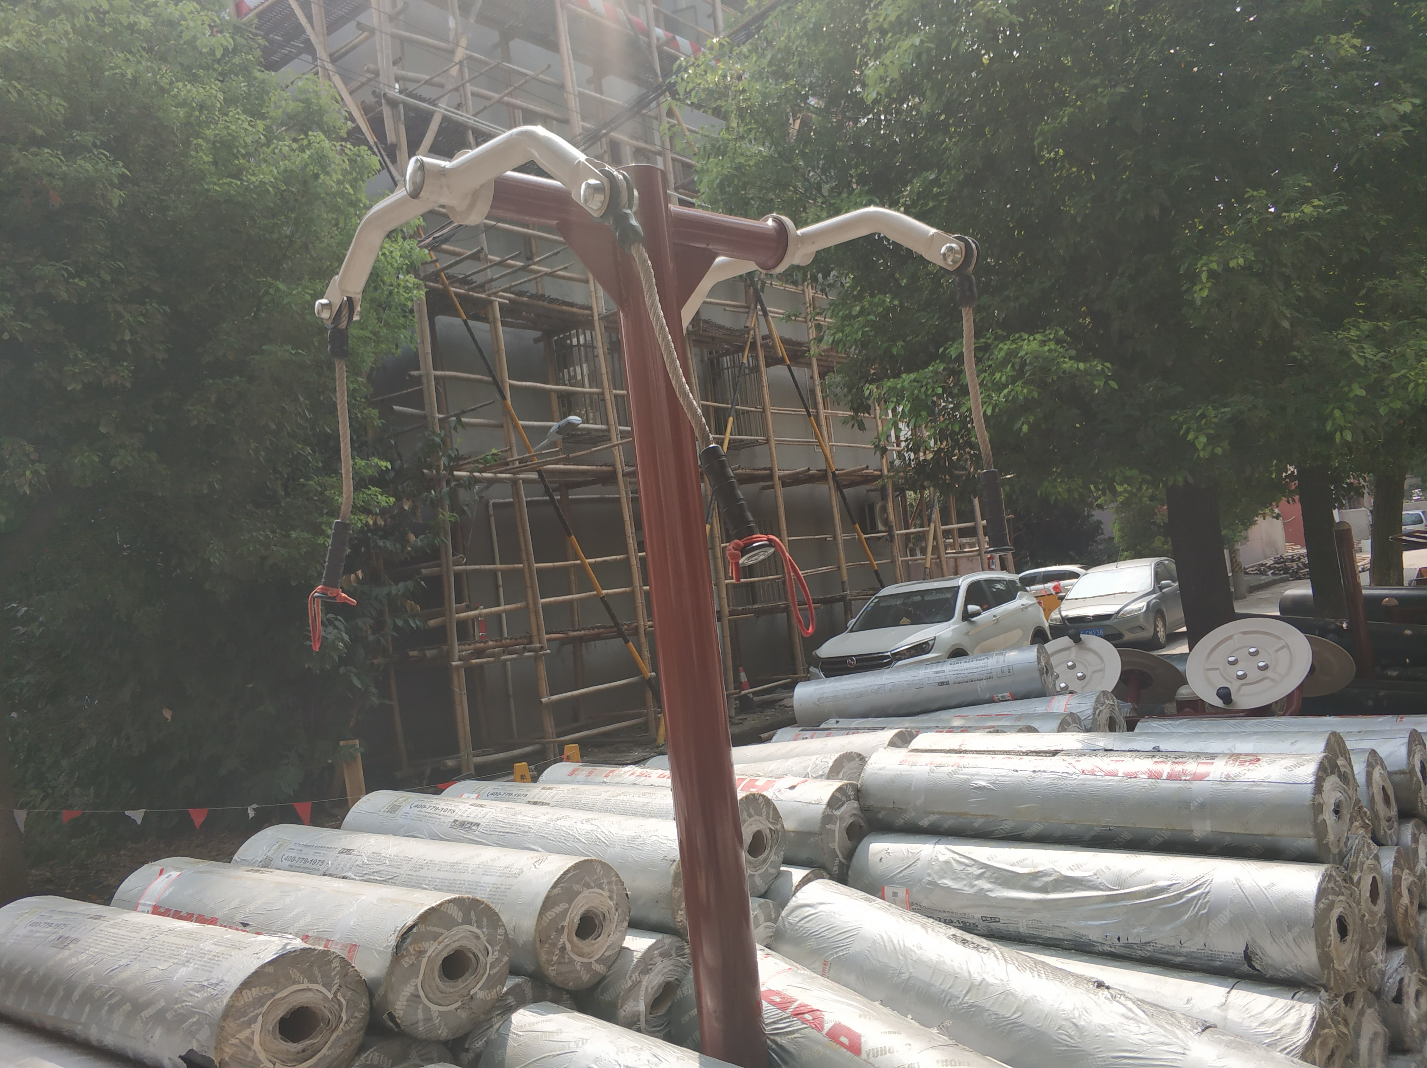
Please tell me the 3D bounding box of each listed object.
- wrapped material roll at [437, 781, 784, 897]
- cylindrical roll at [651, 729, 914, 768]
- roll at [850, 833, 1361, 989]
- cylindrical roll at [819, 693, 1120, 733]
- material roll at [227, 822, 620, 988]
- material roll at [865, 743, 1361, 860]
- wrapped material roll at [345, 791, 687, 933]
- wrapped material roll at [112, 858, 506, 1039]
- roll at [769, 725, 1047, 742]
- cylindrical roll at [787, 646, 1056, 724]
[{"bbox_3d":[-0.286,0.682,2.552,1.000,0.200,0.200,-10,-5,43],"label":"wrapped material roll"},{"bbox_3d":[0.182,0.731,3.336,1.000,0.200,0.200,-17,-9,43],"label":"cylindrical roll"},{"bbox_3d":[0.722,0.735,2.249,0.200,0.200,1.000,-4,-6,-43],"label":"roll"},{"bbox_3d":[0.915,0.735,4.000,0.200,0.200,1.000,-3,-10,-44],"label":"cylindrical roll"},{"bbox_3d":[-0.597,0.705,2.175,1.000,0.209,0.209,-8,-3,39],"label":"material roll"},{"bbox_3d":[0.762,0.555,2.331,0.200,0.200,1.000,-4,-5,-44],"label":"material roll"},{"bbox_3d":[-0.399,0.666,2.300,1.000,0.200,0.200,-6,-2,38],"label":"wrapped material roll"},{"bbox_3d":[-0.738,0.683,1.901,1.000,0.200,0.200,-11,-5,42],"label":"wrapped material roll"},{"bbox_3d":[0.626,0.757,3.777,0.200,0.200,1.000,-3,-5,-45],"label":"roll"},{"bbox_3d":[0.797,0.601,4.293,1.000,0.200,0.200,-14,-7,31],"label":"cylindrical roll"}]

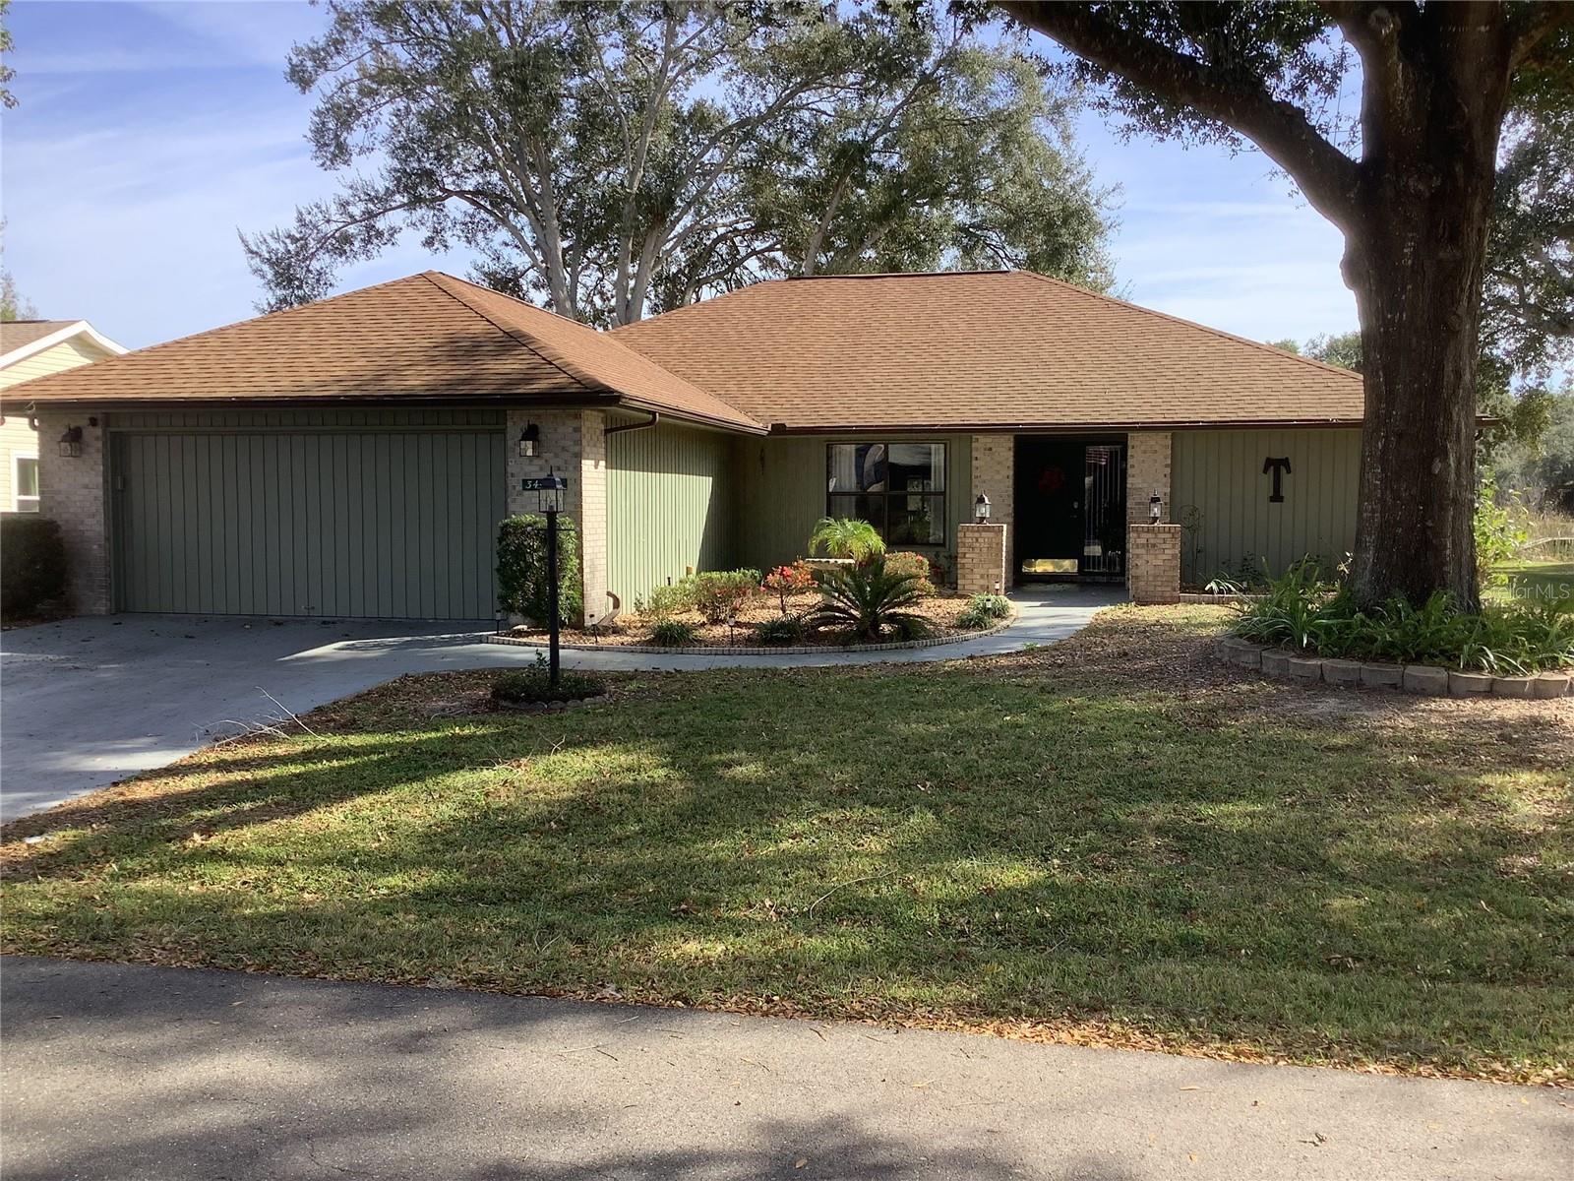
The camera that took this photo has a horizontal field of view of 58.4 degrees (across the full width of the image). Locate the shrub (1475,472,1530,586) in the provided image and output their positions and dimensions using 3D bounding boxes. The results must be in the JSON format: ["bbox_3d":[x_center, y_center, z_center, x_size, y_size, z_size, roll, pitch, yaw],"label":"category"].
[{"bbox_3d":[10.350,-0.900,20.700,1.200,1.720,1.200,1,4,10],"label":"shrub"}]

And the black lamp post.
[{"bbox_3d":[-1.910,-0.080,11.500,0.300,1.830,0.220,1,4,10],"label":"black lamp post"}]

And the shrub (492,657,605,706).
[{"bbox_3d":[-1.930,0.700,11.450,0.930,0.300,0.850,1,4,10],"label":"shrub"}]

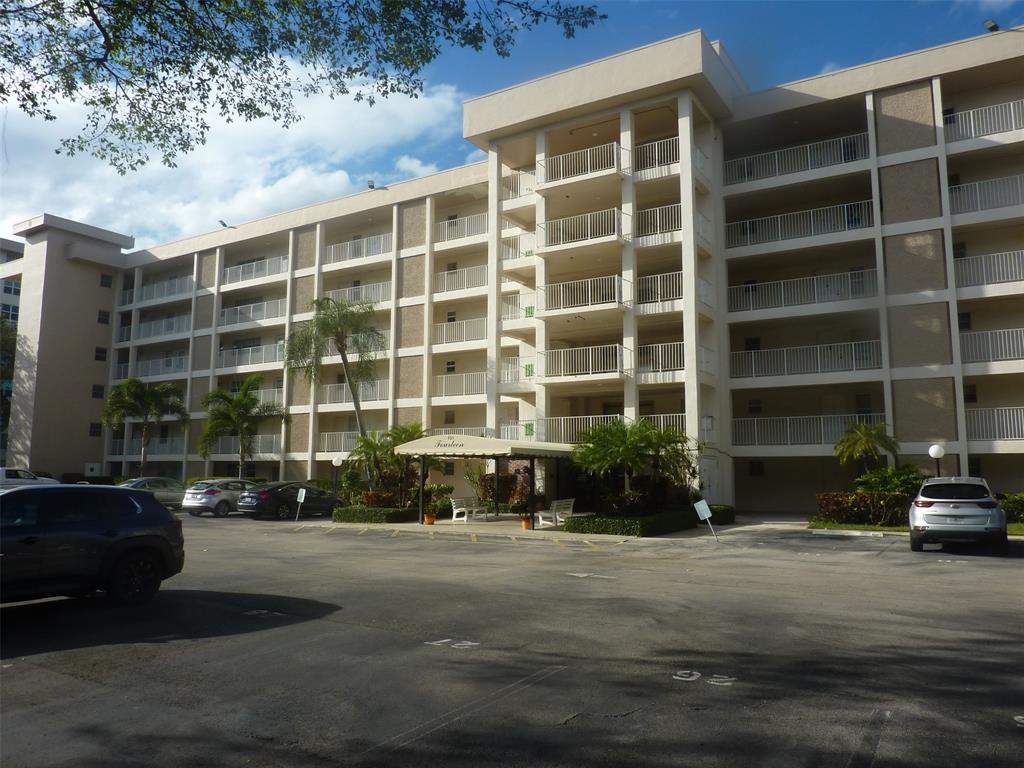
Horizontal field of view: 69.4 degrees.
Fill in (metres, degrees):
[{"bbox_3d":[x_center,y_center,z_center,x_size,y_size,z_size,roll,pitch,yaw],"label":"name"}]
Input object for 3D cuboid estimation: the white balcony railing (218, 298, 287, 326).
[{"bbox_3d":[-15.874,-4.273,45.202,6.100,1.060,0.100,-4,-8,31],"label":"white balcony railing"}]

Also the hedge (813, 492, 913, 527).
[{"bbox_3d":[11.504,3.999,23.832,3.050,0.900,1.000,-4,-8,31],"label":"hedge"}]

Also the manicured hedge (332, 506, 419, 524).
[{"bbox_3d":[-4.601,4.441,25.218,2.350,0.460,1.700,-4,-8,31],"label":"manicured hedge"}]

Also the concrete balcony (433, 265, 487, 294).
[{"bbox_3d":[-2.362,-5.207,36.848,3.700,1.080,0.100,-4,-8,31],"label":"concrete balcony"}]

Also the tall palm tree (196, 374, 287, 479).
[{"bbox_3d":[-14.607,2.889,39.739,4.700,6.884,4.400,-4,-8,31],"label":"tall palm tree"}]

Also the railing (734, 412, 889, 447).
[{"bbox_3d":[11.108,1.772,27.956,5.440,1.062,0.100,-4,-8,31],"label":"railing"}]

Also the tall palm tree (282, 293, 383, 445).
[{"bbox_3d":[-7.102,0.817,29.311,3.890,8.590,3.890,2,-7,-14],"label":"tall palm tree"}]

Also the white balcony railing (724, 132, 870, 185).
[{"bbox_3d":[11.117,-8.819,29.196,5.450,1.060,0.100,-4,-8,31],"label":"white balcony railing"}]

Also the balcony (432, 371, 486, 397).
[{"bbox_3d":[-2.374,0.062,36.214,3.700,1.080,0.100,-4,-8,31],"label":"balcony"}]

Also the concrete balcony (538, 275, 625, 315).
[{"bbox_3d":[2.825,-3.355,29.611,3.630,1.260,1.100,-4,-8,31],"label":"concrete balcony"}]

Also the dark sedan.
[{"bbox_3d":[-9.389,4.949,31.813,1.830,1.450,4.720,-4,-8,31],"label":"dark sedan"}]

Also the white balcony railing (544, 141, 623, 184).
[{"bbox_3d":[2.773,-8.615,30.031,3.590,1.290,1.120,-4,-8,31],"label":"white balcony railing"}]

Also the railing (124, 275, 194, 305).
[{"bbox_3d":[-24.241,-6.329,50.578,7.900,1.060,0.100,-4,-8,31],"label":"railing"}]

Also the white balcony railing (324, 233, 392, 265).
[{"bbox_3d":[-8.509,-7.468,41.177,5.350,1.092,0.100,-4,-8,31],"label":"white balcony railing"}]

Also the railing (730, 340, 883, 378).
[{"bbox_3d":[11.036,-0.888,28.080,5.420,1.080,0.100,-4,-8,31],"label":"railing"}]

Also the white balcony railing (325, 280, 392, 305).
[{"bbox_3d":[-8.389,-4.780,40.504,5.310,1.080,0.100,-4,-8,31],"label":"white balcony railing"}]

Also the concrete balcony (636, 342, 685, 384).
[{"bbox_3d":[5.881,-0.698,28.266,1.900,1.460,1.000,-4,-8,31],"label":"concrete balcony"}]

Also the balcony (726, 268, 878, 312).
[{"bbox_3d":[11.121,-3.535,28.590,5.440,1.052,0.100,-4,-8,31],"label":"balcony"}]

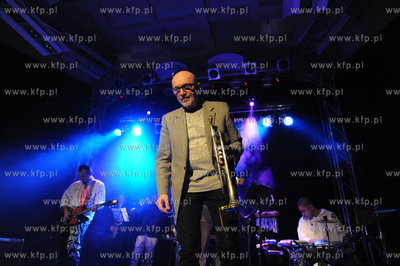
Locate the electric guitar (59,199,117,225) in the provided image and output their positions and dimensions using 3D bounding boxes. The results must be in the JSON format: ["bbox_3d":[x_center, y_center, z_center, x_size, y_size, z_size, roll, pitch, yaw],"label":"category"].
[{"bbox_3d":[-1.353,0.972,3.414,0.970,0.330,0.070,-23,-35,18],"label":"electric guitar"}]

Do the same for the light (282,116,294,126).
[{"bbox_3d":[2.428,-0.341,7.723,0.260,0.260,0.300,4,12,-4],"label":"light"}]

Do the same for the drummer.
[{"bbox_3d":[1.217,1.312,2.917,0.620,1.250,0.750,-19,-33,37],"label":"drummer"}]

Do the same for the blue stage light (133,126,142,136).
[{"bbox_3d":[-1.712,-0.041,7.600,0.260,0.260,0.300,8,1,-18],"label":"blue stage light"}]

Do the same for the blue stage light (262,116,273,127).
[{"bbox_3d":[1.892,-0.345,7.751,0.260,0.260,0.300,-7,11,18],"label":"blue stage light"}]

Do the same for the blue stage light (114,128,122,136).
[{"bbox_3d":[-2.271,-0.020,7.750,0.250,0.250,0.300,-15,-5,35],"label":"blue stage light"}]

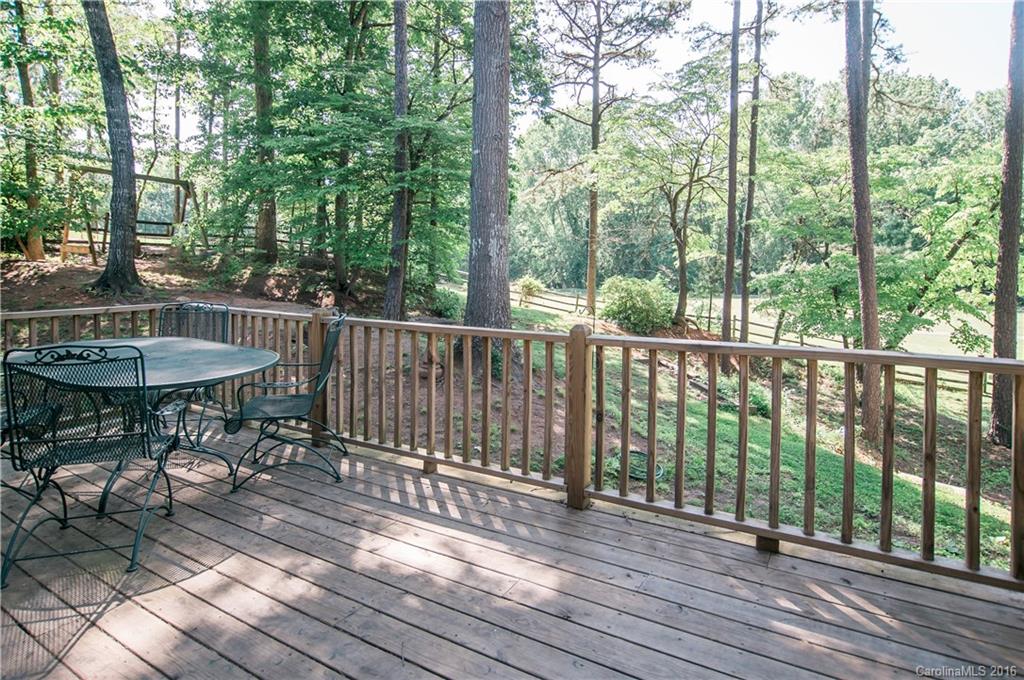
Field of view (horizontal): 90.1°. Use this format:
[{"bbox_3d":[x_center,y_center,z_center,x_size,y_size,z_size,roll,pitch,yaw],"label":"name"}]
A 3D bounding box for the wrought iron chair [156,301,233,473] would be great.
[{"bbox_3d":[-2.570,0.235,4.020,0.600,0.990,0.660,-1,5,-16],"label":"wrought iron chair"}]

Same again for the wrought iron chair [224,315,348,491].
[{"bbox_3d":[-1.420,0.345,3.270,0.670,0.980,0.600,-1,5,-15],"label":"wrought iron chair"}]

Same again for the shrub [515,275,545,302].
[{"bbox_3d":[0.860,-2.500,25.000,1.500,1.400,1.400,0,5,0],"label":"shrub"}]

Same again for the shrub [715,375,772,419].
[{"bbox_3d":[3.900,0.950,8.600,0.860,0.680,0.800,2,5,24],"label":"shrub"}]

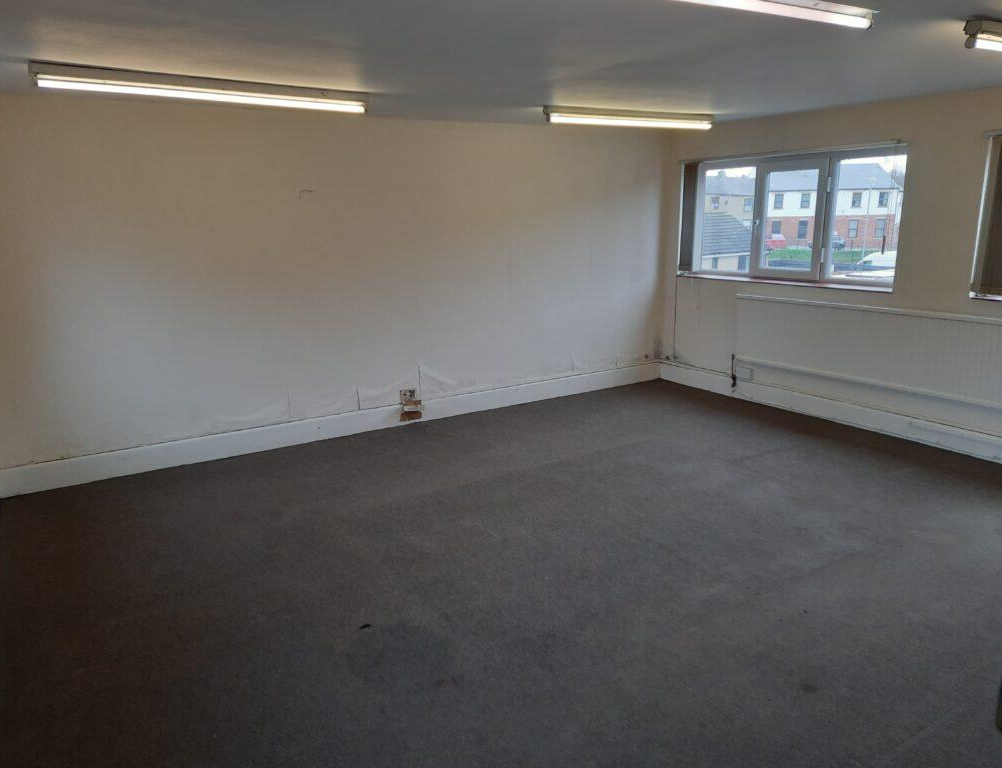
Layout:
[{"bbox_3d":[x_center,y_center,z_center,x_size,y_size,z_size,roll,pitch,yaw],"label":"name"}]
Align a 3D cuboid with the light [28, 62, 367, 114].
[{"bbox_3d":[-1.393,-1.452,3.517,1.555,0.100,0.060,-9,16,-33],"label":"light"}]

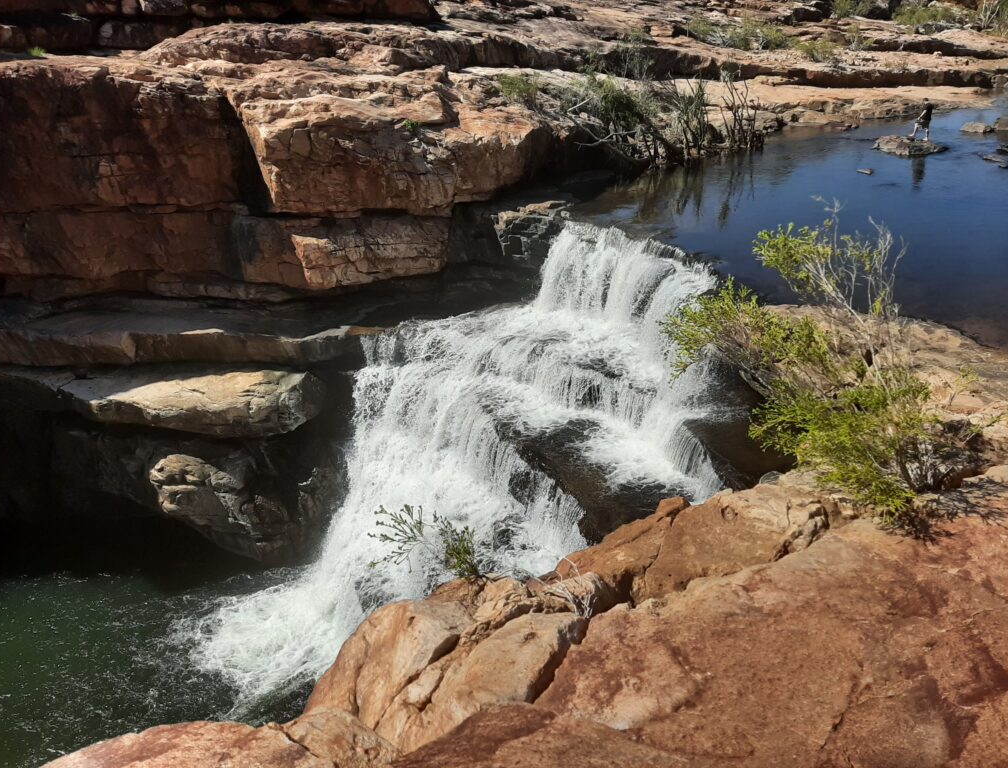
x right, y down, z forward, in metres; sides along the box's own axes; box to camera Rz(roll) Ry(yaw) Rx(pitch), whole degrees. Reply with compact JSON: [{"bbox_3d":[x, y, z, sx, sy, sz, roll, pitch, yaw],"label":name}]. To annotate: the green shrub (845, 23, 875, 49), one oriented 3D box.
[{"bbox_3d":[25.180,-24.695,54.500,1.800,1.600,1.600,6,26,23],"label":"green shrub"}]

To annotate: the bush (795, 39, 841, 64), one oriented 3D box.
[{"bbox_3d":[19.877,-20.987,48.500,2.600,1.150,2.100,5,25,21],"label":"bush"}]

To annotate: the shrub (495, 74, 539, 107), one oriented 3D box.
[{"bbox_3d":[0.591,-12.836,33.500,1.700,1.200,1.400,-4,24,2],"label":"shrub"}]

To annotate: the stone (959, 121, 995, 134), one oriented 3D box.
[{"bbox_3d":[21.844,-11.851,35.500,1.350,0.420,1.000,9,27,29],"label":"stone"}]

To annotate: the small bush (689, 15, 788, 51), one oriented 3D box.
[{"bbox_3d":[14.801,-22.371,49.000,5.900,1.750,3.000,2,24,16],"label":"small bush"}]

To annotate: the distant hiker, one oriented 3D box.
[{"bbox_3d":[17.733,-11.218,32.700,0.720,1.700,0.520,16,31,39],"label":"distant hiker"}]

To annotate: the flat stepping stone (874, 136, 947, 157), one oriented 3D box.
[{"bbox_3d":[17.059,-9.988,32.300,2.650,0.450,2.200,7,26,26],"label":"flat stepping stone"}]

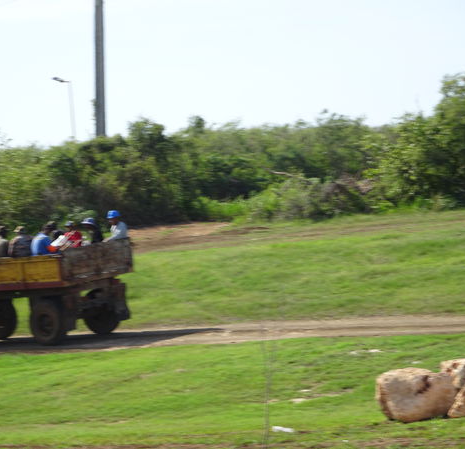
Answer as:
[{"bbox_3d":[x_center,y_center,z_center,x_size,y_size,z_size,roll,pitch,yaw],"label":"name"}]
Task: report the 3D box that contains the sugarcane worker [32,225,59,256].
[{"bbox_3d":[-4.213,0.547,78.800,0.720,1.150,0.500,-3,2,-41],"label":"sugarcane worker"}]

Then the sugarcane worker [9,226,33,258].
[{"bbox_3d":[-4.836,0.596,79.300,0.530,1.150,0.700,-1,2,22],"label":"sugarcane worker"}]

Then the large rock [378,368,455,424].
[{"bbox_3d":[2.909,2.688,54.400,1.270,0.840,0.950,-2,1,11],"label":"large rock"}]

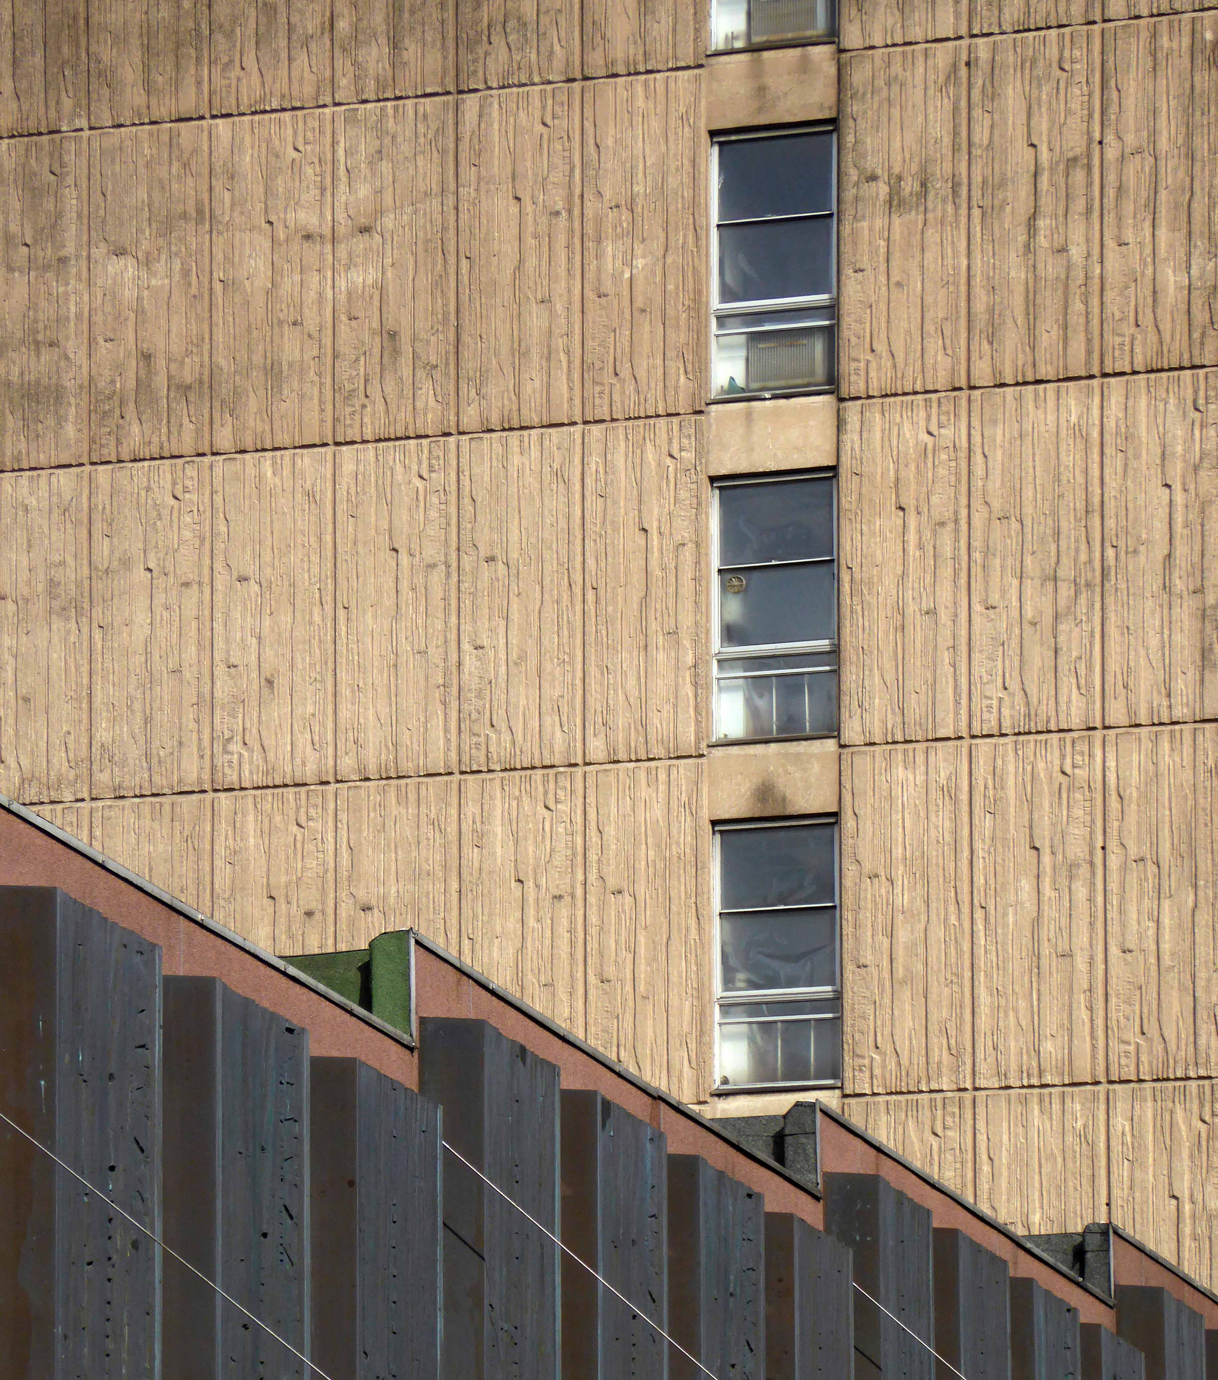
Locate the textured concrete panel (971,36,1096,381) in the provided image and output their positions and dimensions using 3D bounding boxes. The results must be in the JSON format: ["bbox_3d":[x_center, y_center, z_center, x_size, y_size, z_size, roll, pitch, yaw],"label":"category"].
[{"bbox_3d":[3.422,-3.847,56.082,1.100,2.833,0.130,-4,-11,21],"label":"textured concrete panel"}]

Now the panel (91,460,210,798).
[{"bbox_3d":[-3.765,-0.510,58.304,1.095,2.811,0.130,-4,-11,21],"label":"panel"}]

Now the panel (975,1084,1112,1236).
[{"bbox_3d":[3.385,4.463,54.565,1.091,2.780,0.130,-4,-11,21],"label":"panel"}]

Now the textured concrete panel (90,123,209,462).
[{"bbox_3d":[-3.878,-3.359,59.422,1.092,2.800,0.120,-4,-10,23],"label":"textured concrete panel"}]

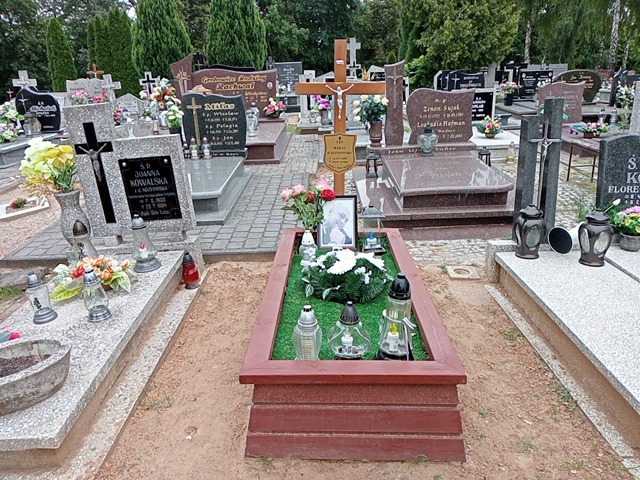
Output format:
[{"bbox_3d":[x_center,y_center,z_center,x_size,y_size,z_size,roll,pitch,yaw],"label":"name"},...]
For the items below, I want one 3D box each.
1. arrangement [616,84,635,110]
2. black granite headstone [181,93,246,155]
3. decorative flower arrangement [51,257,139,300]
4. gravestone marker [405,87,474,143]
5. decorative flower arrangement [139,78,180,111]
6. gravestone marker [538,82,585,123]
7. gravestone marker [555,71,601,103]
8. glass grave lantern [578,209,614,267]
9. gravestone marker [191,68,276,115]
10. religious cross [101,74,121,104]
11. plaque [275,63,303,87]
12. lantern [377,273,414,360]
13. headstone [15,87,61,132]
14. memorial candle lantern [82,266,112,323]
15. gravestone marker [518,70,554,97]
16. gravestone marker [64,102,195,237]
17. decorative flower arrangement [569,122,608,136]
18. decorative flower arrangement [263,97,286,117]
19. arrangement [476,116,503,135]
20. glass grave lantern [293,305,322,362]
[{"bbox_3d":[5.821,-2.719,9.831,0.320,0.449,0.280,-3,18,0],"label":"arrangement"},{"bbox_3d":[-1.131,-1.234,5.500,0.700,0.660,0.130,-1,17,0],"label":"black granite headstone"},{"bbox_3d":[-1.387,0.236,3.170,0.480,0.200,0.340,-6,20,0],"label":"decorative flower arrangement"},{"bbox_3d":[1.531,-1.575,6.601,0.868,0.686,0.090,-3,18,1],"label":"gravestone marker"},{"bbox_3d":[-2.534,-2.305,8.200,0.600,0.500,0.480,-1,18,0],"label":"decorative flower arrangement"},{"bbox_3d":[3.599,-2.038,7.700,0.660,0.610,0.130,-1,17,0],"label":"gravestone marker"},{"bbox_3d":[5.422,-3.176,10.794,0.958,0.693,0.100,-3,18,0],"label":"gravestone marker"},{"bbox_3d":[1.865,-0.026,3.491,0.210,0.370,0.210,-1,18,0],"label":"glass grave lantern"},{"bbox_3d":[-1.688,-2.858,10.100,1.660,0.920,0.140,-1,18,2],"label":"gravestone marker"},{"bbox_3d":[-4.321,-3.059,10.880,0.430,0.783,0.110,-6,18,1],"label":"religious cross"},{"bbox_3d":[-0.871,-4.375,14.072,0.760,0.837,0.100,-3,18,0],"label":"plaque"},{"bbox_3d":[0.338,0.330,2.270,0.170,0.390,0.170,-1,18,0],"label":"lantern"},{"bbox_3d":[-3.983,-1.840,7.300,0.600,0.630,0.130,-1,17,0],"label":"headstone"},{"bbox_3d":[-1.228,0.289,2.812,0.130,0.285,0.130,-6,20,0],"label":"memorial candle lantern"},{"bbox_3d":[4.256,-3.070,10.200,0.670,0.530,0.130,-1,17,0],"label":"gravestone marker"},{"bbox_3d":[-1.423,-0.536,3.968,0.820,0.987,0.090,-5,18,1],"label":"gravestone marker"},{"bbox_3d":[3.580,-1.453,6.870,0.470,0.196,0.290,-3,18,0],"label":"decorative flower arrangement"},{"bbox_3d":[-0.722,-2.140,8.300,0.380,0.360,0.340,-1,17,0],"label":"decorative flower arrangement"},{"bbox_3d":[2.988,-1.986,9.100,0.470,0.380,0.400,-1,18,0],"label":"arrangement"},{"bbox_3d":[-0.051,0.365,2.022,0.116,0.244,0.116,-2,18,0],"label":"glass grave lantern"}]

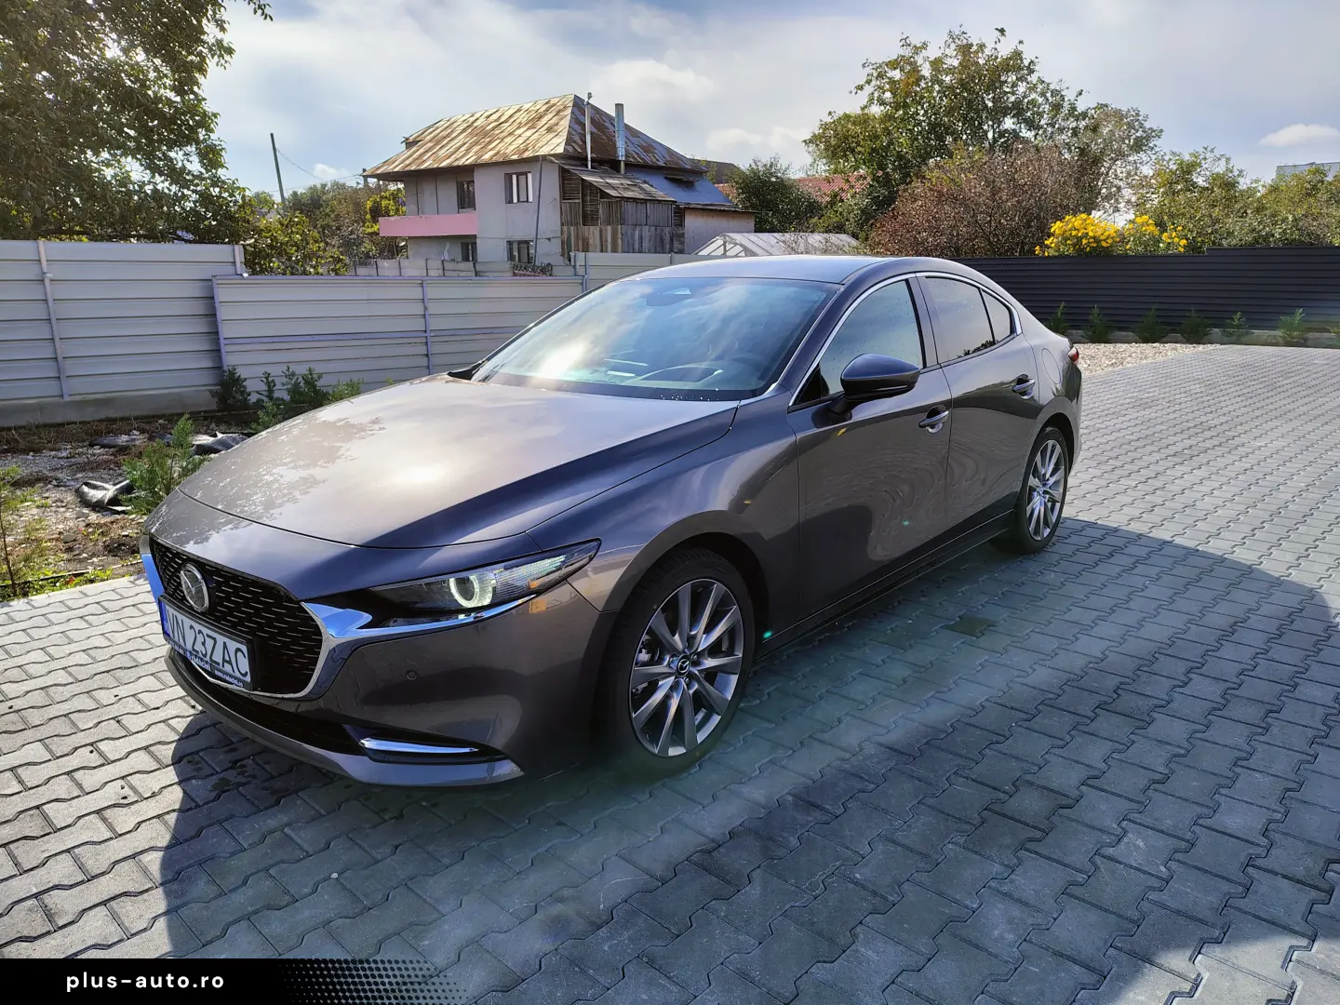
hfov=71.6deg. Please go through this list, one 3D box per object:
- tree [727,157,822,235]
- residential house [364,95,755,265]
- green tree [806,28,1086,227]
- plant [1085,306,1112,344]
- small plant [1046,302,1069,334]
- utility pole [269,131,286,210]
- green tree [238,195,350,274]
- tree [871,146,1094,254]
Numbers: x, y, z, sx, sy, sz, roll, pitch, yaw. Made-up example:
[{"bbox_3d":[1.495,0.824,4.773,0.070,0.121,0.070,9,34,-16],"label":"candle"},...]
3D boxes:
[{"bbox_3d":[3.370,-8.815,30.778,3.128,4.992,2.815,2,14,6],"label":"tree"},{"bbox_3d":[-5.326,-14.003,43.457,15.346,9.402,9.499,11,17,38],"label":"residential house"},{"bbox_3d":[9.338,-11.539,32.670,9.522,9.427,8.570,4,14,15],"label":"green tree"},{"bbox_3d":[8.536,-3.526,18.500,0.560,0.749,0.560,6,15,24],"label":"plant"},{"bbox_3d":[8.514,-3.952,20.339,0.533,0.852,0.533,6,15,22],"label":"small plant"},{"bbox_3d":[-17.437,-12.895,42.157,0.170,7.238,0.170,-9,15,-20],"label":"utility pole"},{"bbox_3d":[-5.871,-3.613,14.639,1.800,2.400,1.800,-6,15,-21],"label":"green tree"},{"bbox_3d":[8.762,-7.791,26.904,6.314,4.929,5.683,5,15,17],"label":"tree"}]

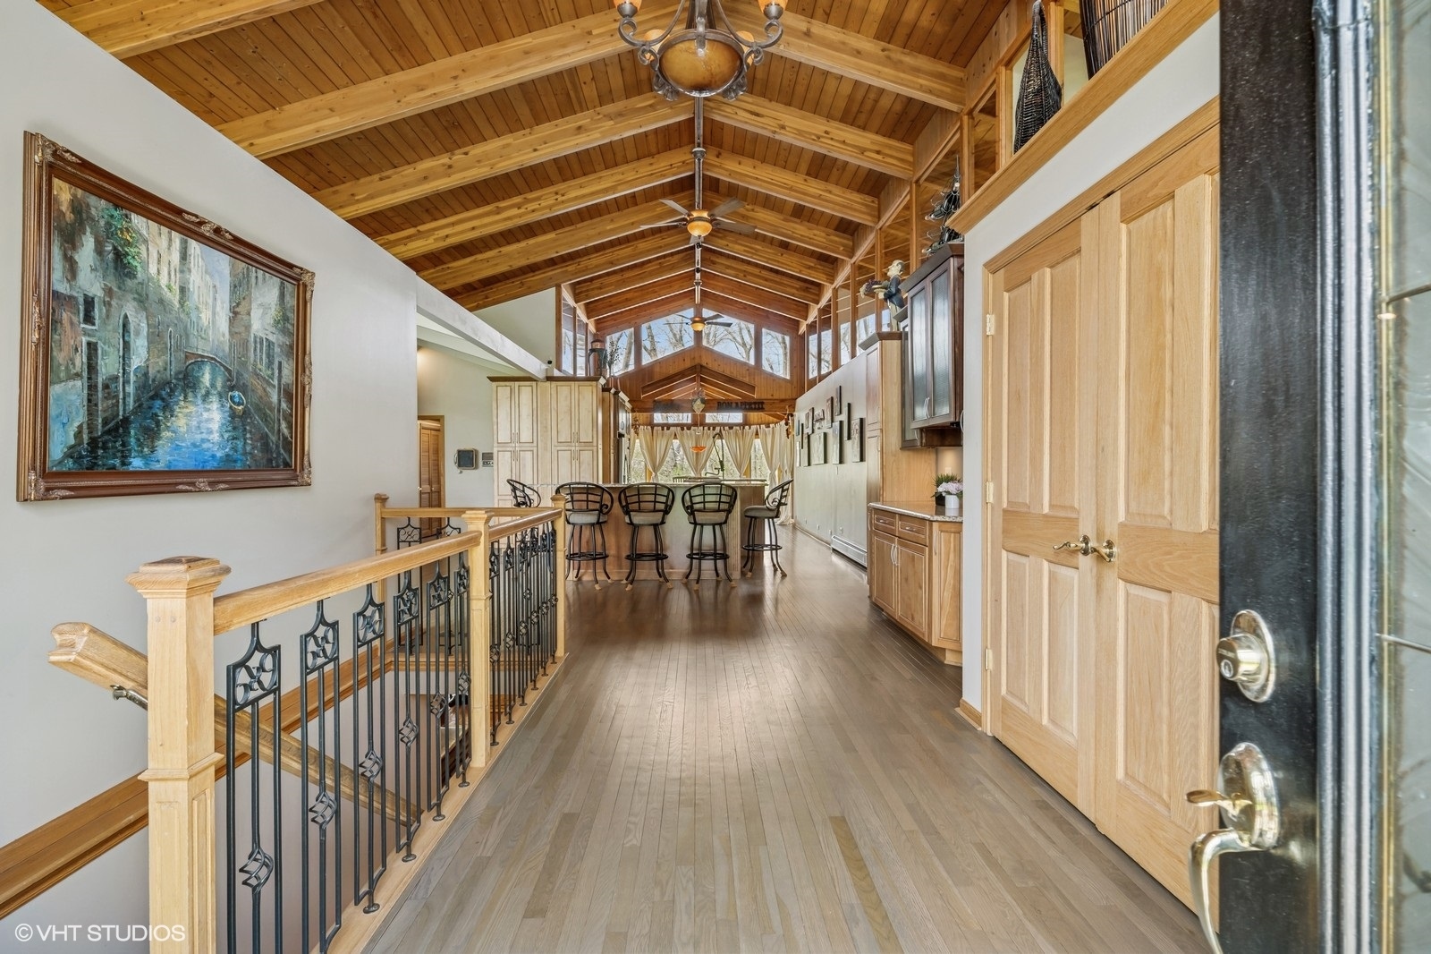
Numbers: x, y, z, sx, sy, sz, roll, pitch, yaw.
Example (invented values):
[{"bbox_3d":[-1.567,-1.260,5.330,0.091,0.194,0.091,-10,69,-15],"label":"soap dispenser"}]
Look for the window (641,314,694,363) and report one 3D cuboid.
[{"bbox_3d":[-0.999,-2.873,13.146,1.100,1.030,0.100,0,1,-2],"label":"window"}]

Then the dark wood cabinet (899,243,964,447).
[{"bbox_3d":[1.707,-0.865,4.786,0.450,1.266,1.330,0,1,-2],"label":"dark wood cabinet"}]

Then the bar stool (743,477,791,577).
[{"bbox_3d":[0.604,0.573,7.299,0.575,1.070,0.570,0,1,3],"label":"bar stool"}]

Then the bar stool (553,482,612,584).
[{"bbox_3d":[-1.321,0.584,6.489,0.570,1.066,0.575,0,1,5],"label":"bar stool"}]

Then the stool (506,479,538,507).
[{"bbox_3d":[-2.085,0.574,7.225,0.575,1.070,0.570,0,1,-8],"label":"stool"}]

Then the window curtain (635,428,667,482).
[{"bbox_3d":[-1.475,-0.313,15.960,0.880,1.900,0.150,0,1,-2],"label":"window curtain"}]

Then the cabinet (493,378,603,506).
[{"bbox_3d":[-2.348,-0.147,8.940,1.550,2.476,0.440,0,1,-2],"label":"cabinet"}]

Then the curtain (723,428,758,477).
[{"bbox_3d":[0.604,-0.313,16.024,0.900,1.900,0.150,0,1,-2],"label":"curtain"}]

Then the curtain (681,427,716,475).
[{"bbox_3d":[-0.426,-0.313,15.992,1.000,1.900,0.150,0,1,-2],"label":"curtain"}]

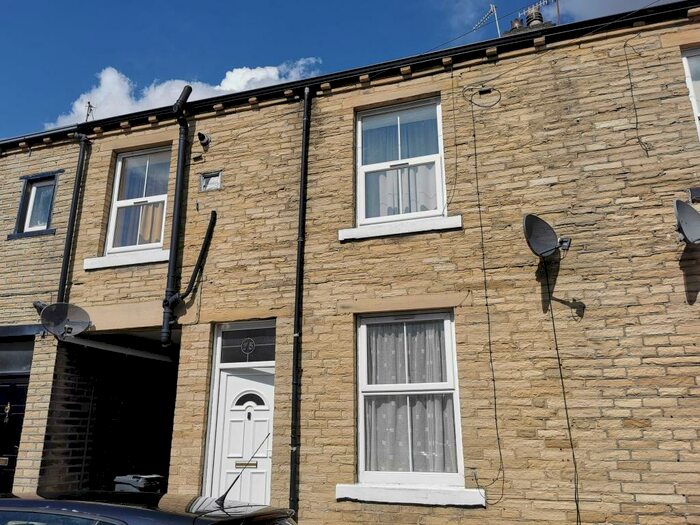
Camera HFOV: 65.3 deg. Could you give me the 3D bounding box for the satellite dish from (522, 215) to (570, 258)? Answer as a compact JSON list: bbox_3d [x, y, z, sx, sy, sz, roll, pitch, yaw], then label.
[{"bbox_3d":[2.120,-0.326,5.760,0.500,0.510,0.470,11,-20,-31],"label":"satellite dish"}]

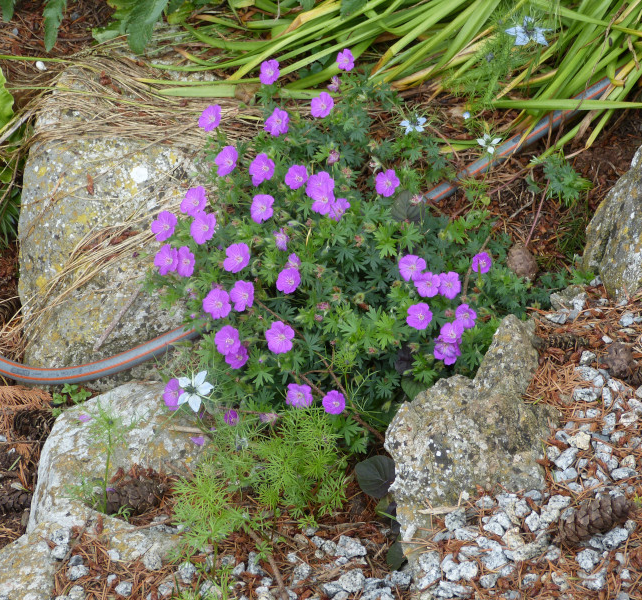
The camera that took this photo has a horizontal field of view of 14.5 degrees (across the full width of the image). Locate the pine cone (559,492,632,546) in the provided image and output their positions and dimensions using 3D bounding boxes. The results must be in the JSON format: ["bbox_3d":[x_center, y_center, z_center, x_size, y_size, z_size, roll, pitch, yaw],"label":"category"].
[{"bbox_3d":[0.282,0.227,2.600,0.084,0.040,0.040,-23,44,-27],"label":"pine cone"}]

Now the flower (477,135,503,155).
[{"bbox_3d":[0.189,-0.173,2.810,0.030,0.014,0.030,0,45,0],"label":"flower"}]

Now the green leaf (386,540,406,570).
[{"bbox_3d":[0.076,0.262,2.580,0.023,0.008,0.033,8,63,25],"label":"green leaf"}]

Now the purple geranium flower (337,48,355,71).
[{"bbox_3d":[0.029,-0.276,2.900,0.023,0.010,0.025,-7,70,20],"label":"purple geranium flower"}]

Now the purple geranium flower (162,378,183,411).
[{"bbox_3d":[-0.159,0.103,2.740,0.033,0.033,0.011,-4,-7,37],"label":"purple geranium flower"}]

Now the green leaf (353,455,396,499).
[{"bbox_3d":[0.058,0.186,2.660,0.047,0.010,0.047,10,63,19],"label":"green leaf"}]

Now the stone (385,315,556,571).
[{"bbox_3d":[0.159,0.153,2.670,0.180,0.190,0.190,0,38,0],"label":"stone"}]

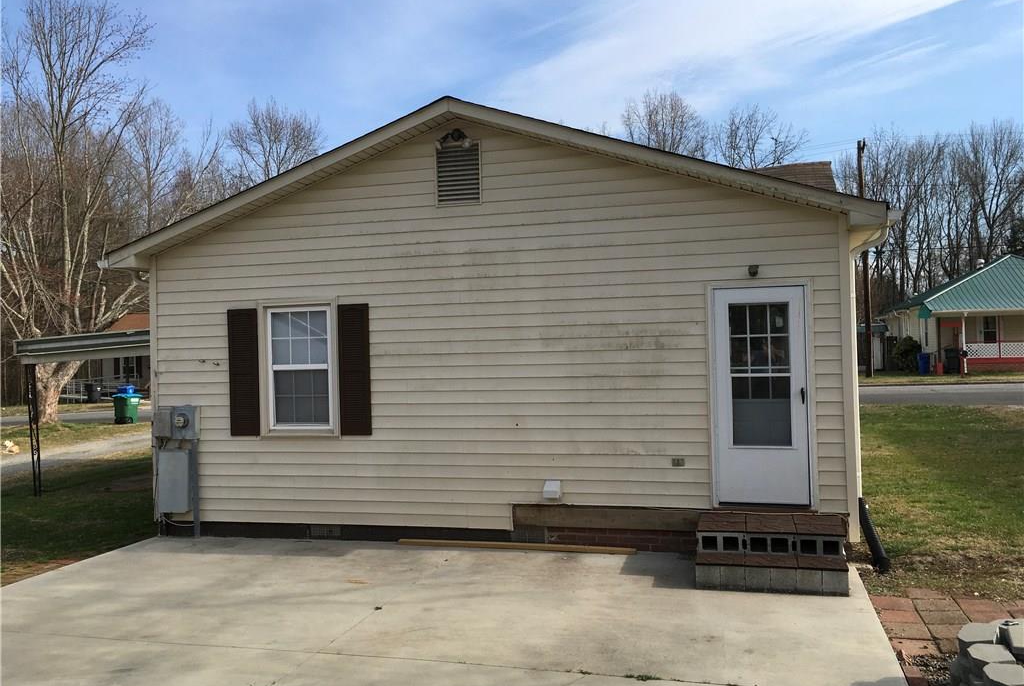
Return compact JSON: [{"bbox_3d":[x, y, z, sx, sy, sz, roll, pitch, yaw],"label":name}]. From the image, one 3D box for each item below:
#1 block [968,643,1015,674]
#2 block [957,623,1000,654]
[{"bbox_3d":[2.582,1.729,4.626,0.205,0.105,0.300,-2,-1,15],"label":"block"},{"bbox_3d":[2.704,1.727,4.955,0.210,0.105,0.310,-2,-1,33],"label":"block"}]

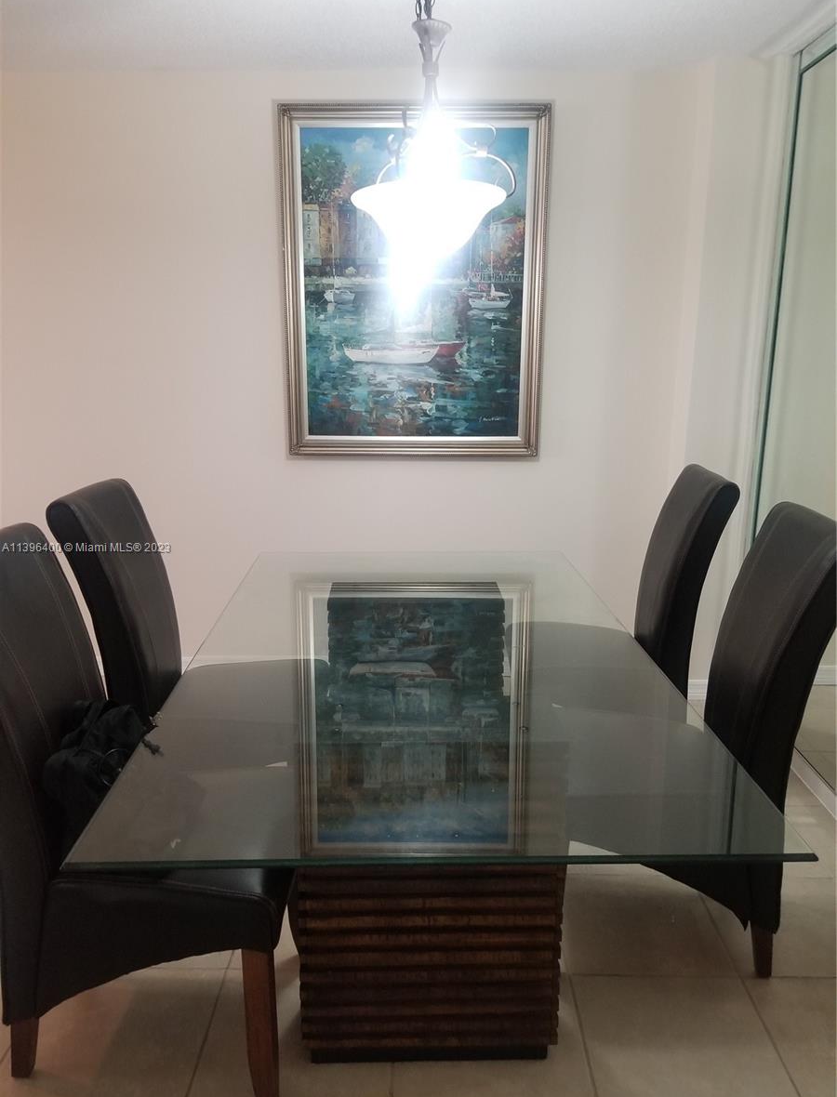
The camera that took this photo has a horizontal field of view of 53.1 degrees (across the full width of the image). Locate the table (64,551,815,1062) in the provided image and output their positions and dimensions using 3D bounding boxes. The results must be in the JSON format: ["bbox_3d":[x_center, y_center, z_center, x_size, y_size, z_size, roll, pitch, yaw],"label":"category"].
[{"bbox_3d":[0.004,0.584,2.157,1.067,0.742,1.830,0,14,-2],"label":"table"}]

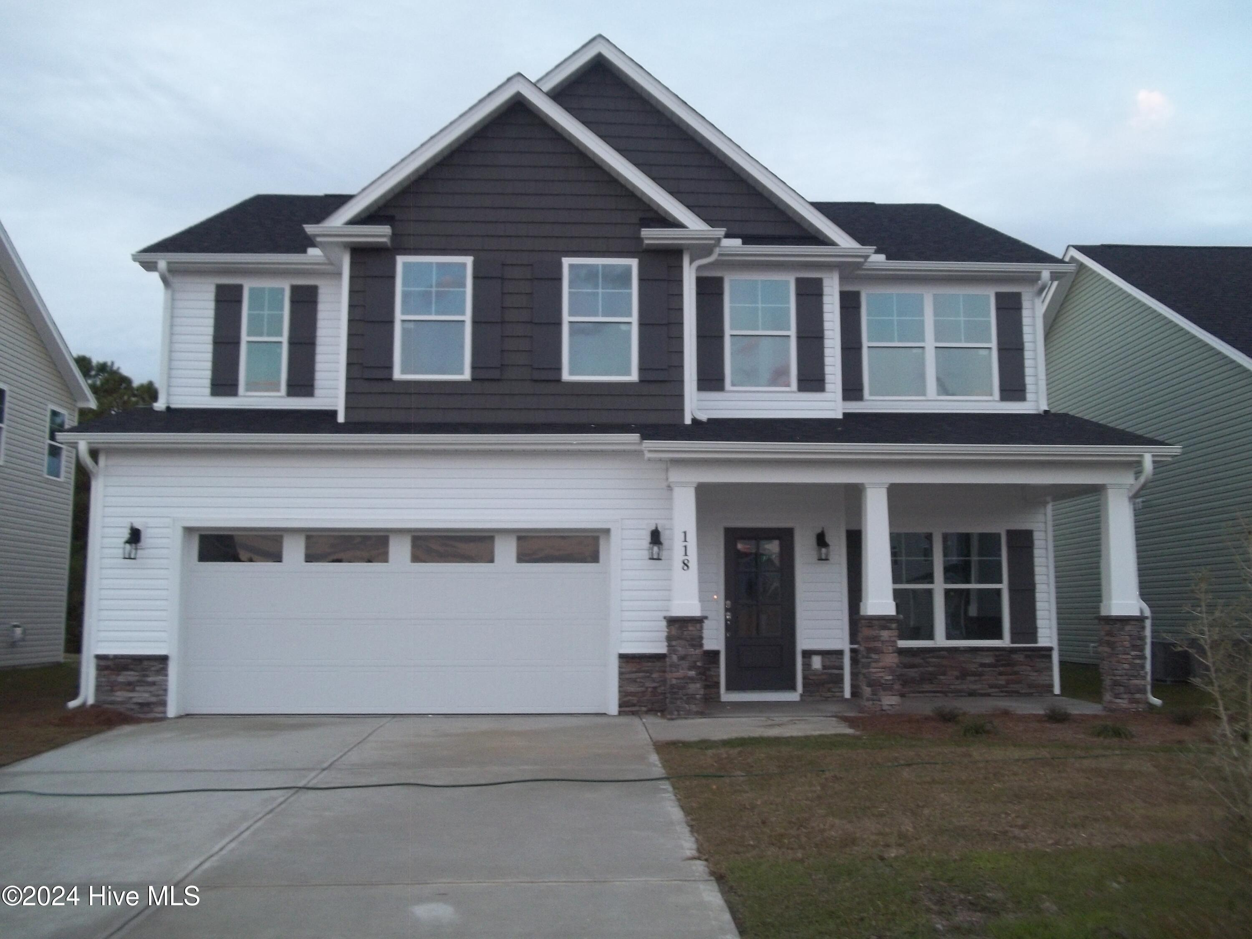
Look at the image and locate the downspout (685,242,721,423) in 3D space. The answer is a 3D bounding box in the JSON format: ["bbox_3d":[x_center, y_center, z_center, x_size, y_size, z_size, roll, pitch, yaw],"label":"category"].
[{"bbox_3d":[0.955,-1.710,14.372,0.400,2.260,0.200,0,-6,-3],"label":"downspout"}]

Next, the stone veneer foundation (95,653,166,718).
[{"bbox_3d":[-5.553,2.430,13.005,0.810,0.705,0.140,0,-6,-3],"label":"stone veneer foundation"}]

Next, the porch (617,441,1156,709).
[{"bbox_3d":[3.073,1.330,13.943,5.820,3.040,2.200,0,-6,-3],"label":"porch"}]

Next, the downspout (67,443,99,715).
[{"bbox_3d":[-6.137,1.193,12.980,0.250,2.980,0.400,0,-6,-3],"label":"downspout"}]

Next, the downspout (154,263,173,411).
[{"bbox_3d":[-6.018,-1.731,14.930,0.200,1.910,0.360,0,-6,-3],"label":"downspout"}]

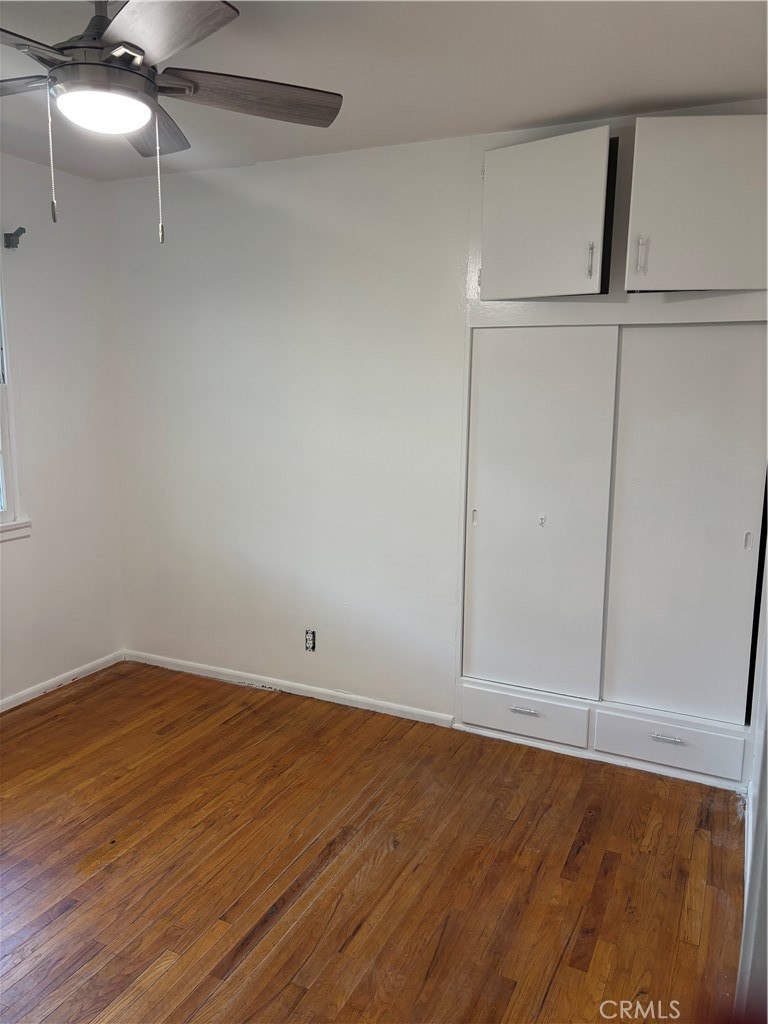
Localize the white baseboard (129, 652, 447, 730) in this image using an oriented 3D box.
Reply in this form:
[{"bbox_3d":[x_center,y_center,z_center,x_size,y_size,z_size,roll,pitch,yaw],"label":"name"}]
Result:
[{"bbox_3d":[-0.543,0.850,3.755,1.885,0.055,0.016,5,11,24],"label":"white baseboard"}]

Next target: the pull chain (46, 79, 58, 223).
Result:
[{"bbox_3d":[-0.732,-0.793,1.696,0.010,0.298,0.010,5,11,24],"label":"pull chain"}]

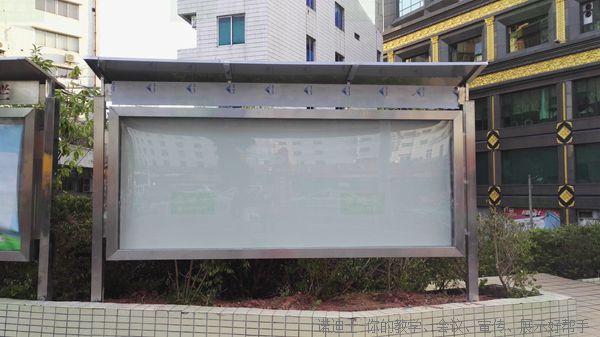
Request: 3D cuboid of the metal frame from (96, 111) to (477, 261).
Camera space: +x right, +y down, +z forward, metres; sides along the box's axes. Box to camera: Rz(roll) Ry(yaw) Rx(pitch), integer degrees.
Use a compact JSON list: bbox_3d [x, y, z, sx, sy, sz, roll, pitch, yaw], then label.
[{"bbox_3d":[-0.095,0.134,3.760,3.088,1.300,0.080,0,-2,-2],"label":"metal frame"}]

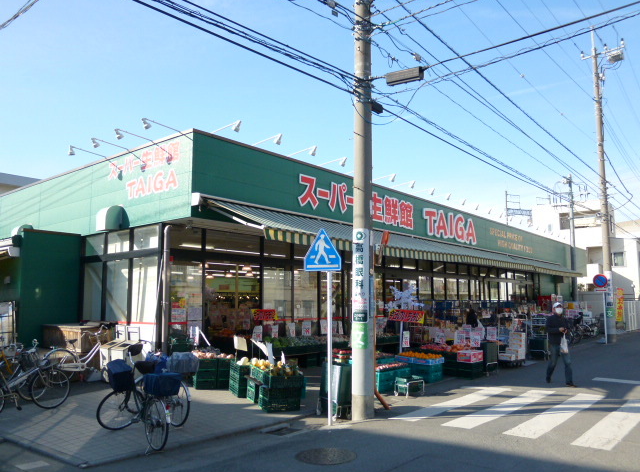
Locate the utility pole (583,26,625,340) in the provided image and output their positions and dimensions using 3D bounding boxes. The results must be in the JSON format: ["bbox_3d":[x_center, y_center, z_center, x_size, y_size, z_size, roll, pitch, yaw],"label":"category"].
[{"bbox_3d":[12.994,-2.541,23.929,1.900,14.400,0.600,-5,-9,39],"label":"utility pole"}]

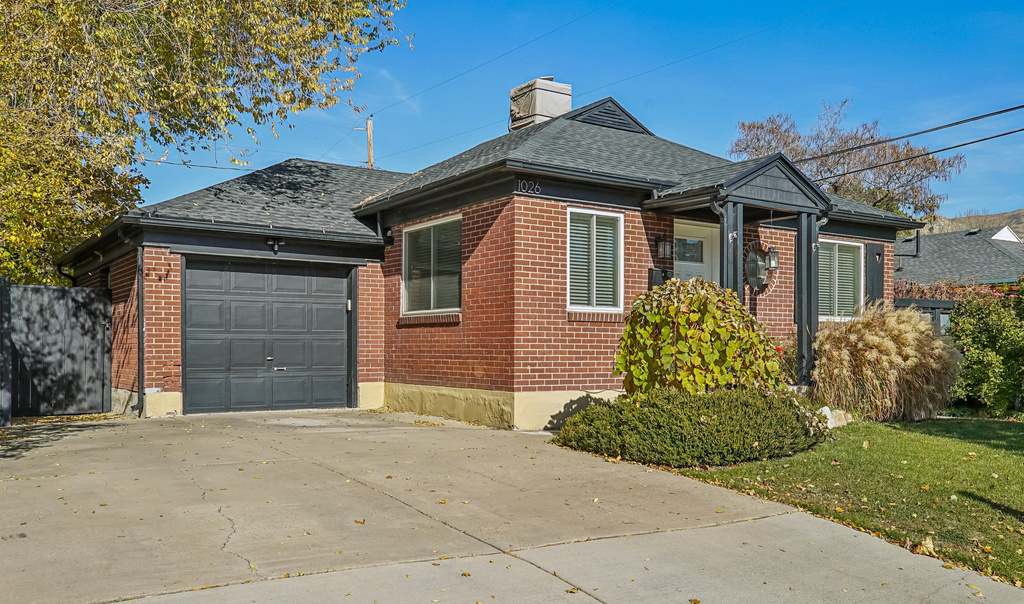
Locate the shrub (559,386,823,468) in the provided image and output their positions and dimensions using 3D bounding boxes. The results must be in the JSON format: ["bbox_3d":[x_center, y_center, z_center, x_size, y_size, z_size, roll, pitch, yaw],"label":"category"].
[{"bbox_3d":[1.965,1.229,9.042,2.650,0.640,1.750,2,-4,-34],"label":"shrub"}]

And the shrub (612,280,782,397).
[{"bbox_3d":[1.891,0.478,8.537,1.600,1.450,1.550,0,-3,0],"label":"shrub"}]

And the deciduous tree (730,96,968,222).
[{"bbox_3d":[10.989,-2.115,27.757,7.600,9.000,7.200,2,-4,-34],"label":"deciduous tree"}]

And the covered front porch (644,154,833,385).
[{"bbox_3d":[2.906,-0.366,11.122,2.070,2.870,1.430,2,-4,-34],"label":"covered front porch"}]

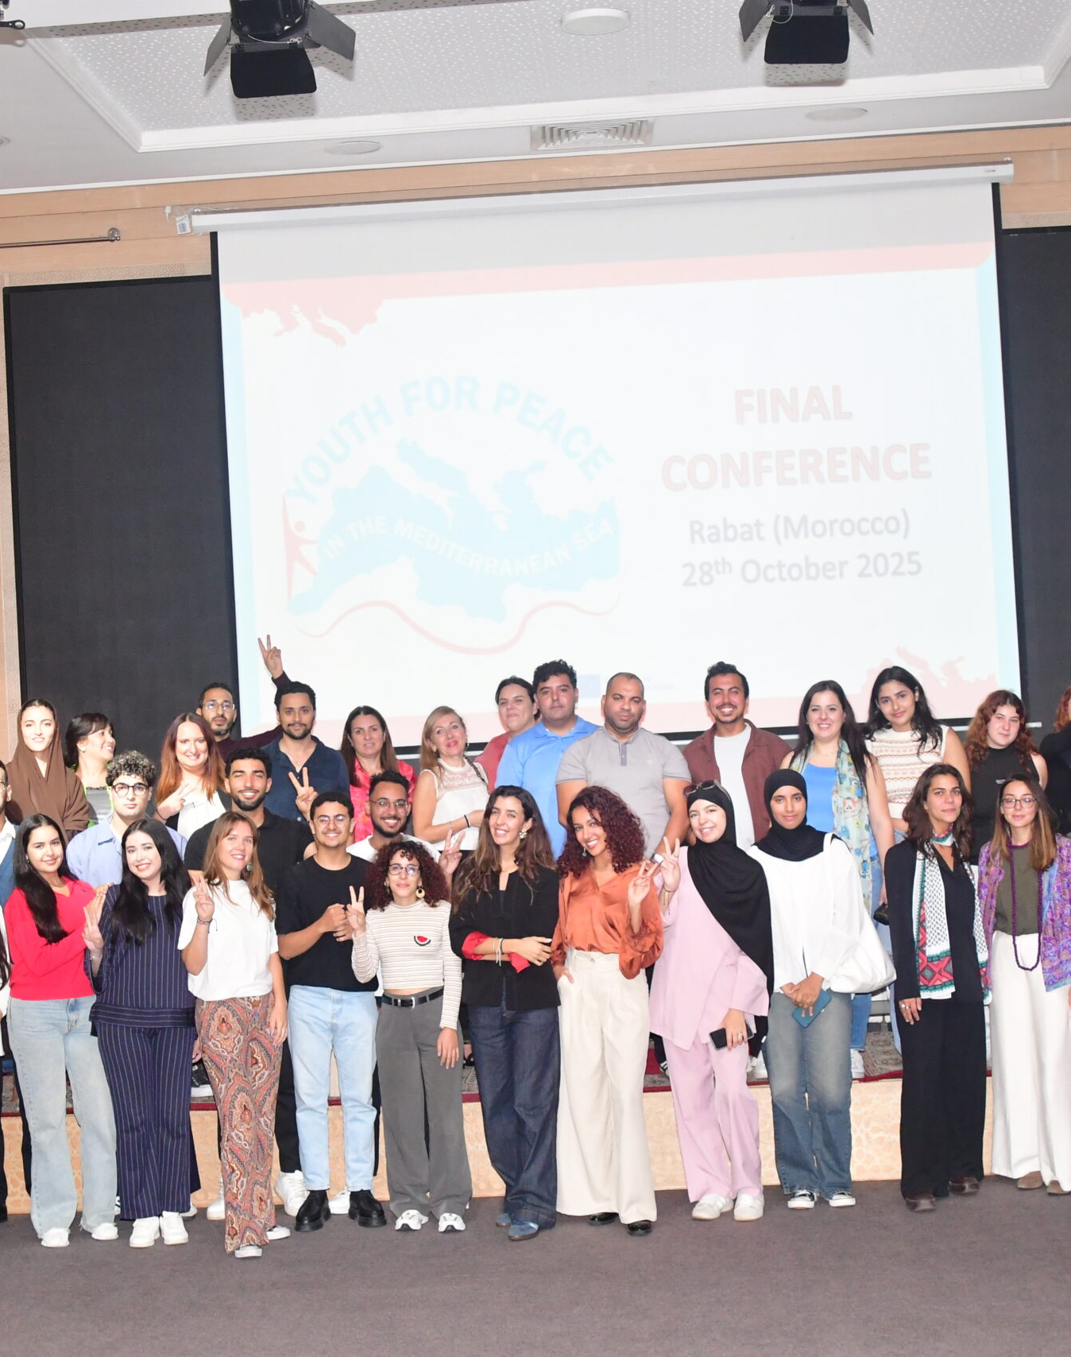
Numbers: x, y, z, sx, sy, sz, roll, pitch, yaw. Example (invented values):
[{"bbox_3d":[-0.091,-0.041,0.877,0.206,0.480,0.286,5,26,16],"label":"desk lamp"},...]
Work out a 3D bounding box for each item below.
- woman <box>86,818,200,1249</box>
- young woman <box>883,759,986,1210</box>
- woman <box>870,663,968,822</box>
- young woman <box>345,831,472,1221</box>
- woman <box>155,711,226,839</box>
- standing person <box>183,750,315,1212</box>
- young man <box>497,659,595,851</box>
[{"bbox_3d":[-1.509,1.373,9.294,0.430,1.646,0.340,-3,-1,-7],"label":"woman"},{"bbox_3d":[1.589,1.196,9.413,0.430,1.702,0.320,-3,-1,-11],"label":"young woman"},{"bbox_3d":[1.712,0.795,10.287,0.460,1.698,0.320,-3,-1,21],"label":"woman"},{"bbox_3d":[-0.484,1.396,9.324,0.450,1.502,0.340,-3,0,-3],"label":"young woman"},{"bbox_3d":[-1.448,0.961,10.239,0.470,1.641,0.340,-3,0,-7],"label":"woman"},{"bbox_3d":[-1.165,1.236,9.691,0.500,1.897,0.330,-3,-1,-3],"label":"standing person"},{"bbox_3d":[0.087,0.818,10.367,0.500,1.798,0.340,-3,-1,-2],"label":"young man"}]

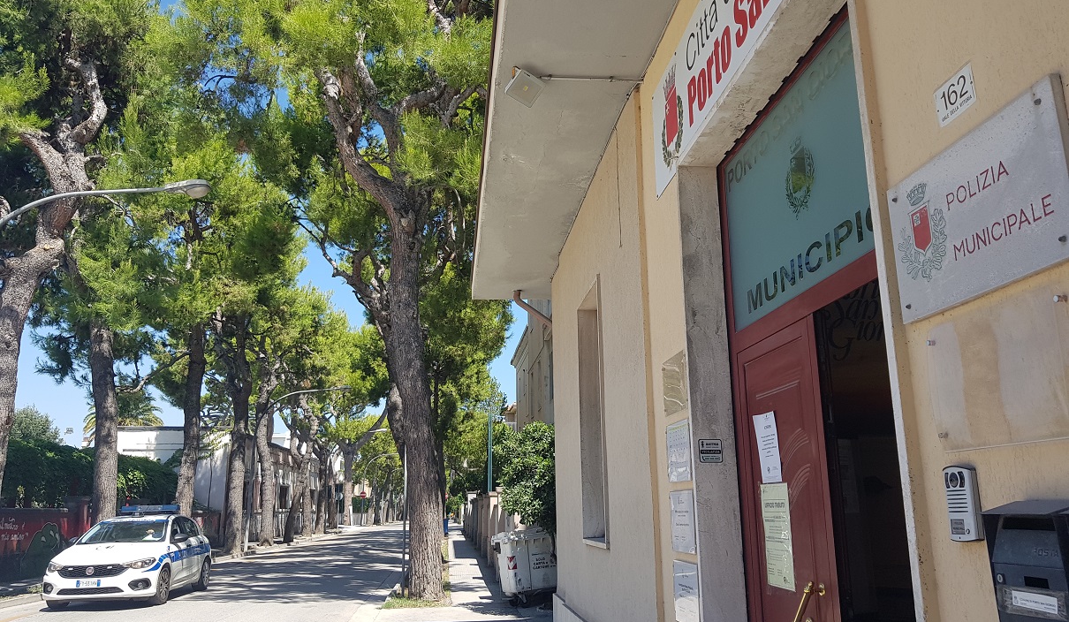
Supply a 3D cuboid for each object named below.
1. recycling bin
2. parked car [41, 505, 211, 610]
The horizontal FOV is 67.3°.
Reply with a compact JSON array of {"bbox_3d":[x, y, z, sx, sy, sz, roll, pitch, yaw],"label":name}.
[{"bbox_3d":[0.000,4.293,13.554,1.220,1.170,0.940,1,-14,-14],"label":"recycling bin"},{"bbox_3d":[-7.321,4.484,14.891,1.820,1.600,4.380,1,-14,-7],"label":"parked car"}]

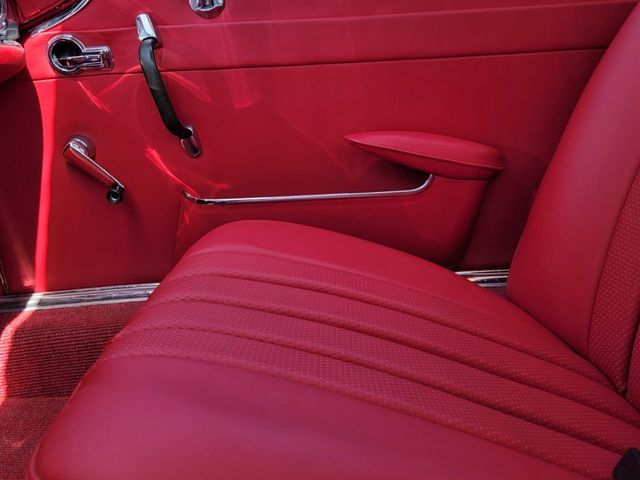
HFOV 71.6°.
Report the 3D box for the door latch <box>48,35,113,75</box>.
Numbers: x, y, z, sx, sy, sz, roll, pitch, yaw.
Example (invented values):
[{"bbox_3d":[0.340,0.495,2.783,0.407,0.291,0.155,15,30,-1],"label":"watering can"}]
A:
[{"bbox_3d":[-0.405,-0.314,0.753,0.106,0.063,0.025,-3,20,0],"label":"door latch"}]

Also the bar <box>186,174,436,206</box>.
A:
[{"bbox_3d":[-0.027,-0.095,0.820,0.465,0.038,0.055,-3,20,0],"label":"bar"}]

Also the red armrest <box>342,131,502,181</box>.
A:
[{"bbox_3d":[0.179,-0.155,0.795,0.280,0.060,0.085,4,20,-2],"label":"red armrest"}]

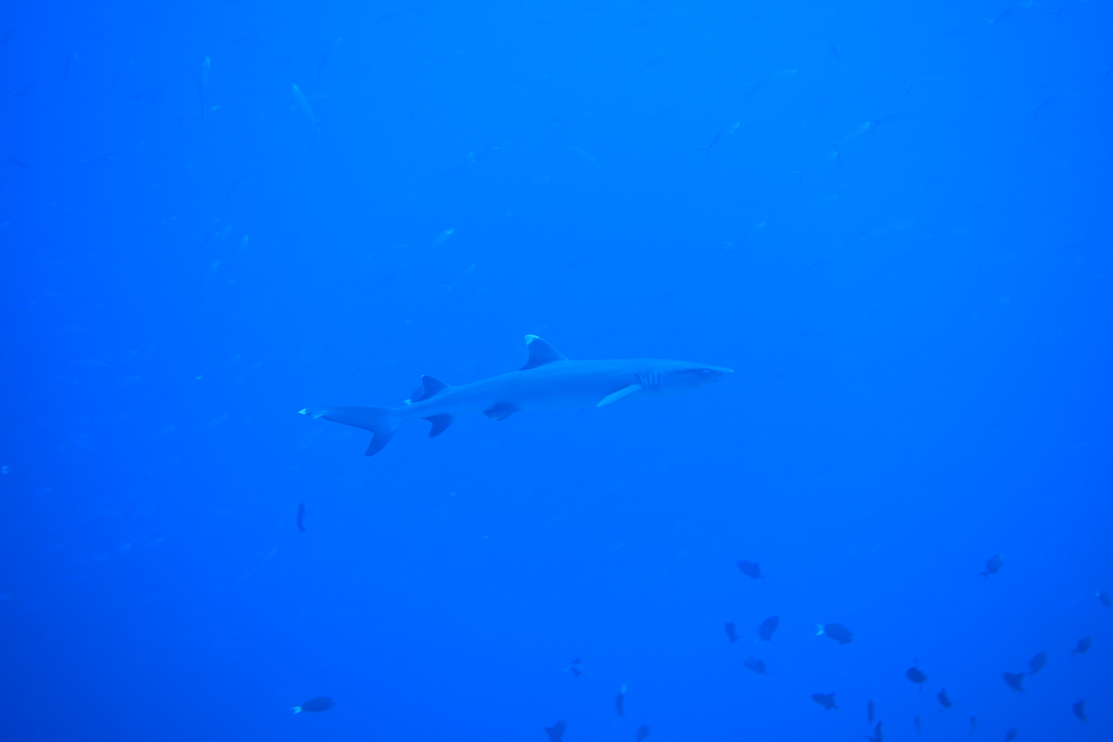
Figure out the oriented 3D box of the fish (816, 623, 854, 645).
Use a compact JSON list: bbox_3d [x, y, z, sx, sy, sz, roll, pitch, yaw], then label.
[{"bbox_3d":[1.176,1.108,9.000,0.165,0.080,0.035,17,0,0],"label":"fish"}]

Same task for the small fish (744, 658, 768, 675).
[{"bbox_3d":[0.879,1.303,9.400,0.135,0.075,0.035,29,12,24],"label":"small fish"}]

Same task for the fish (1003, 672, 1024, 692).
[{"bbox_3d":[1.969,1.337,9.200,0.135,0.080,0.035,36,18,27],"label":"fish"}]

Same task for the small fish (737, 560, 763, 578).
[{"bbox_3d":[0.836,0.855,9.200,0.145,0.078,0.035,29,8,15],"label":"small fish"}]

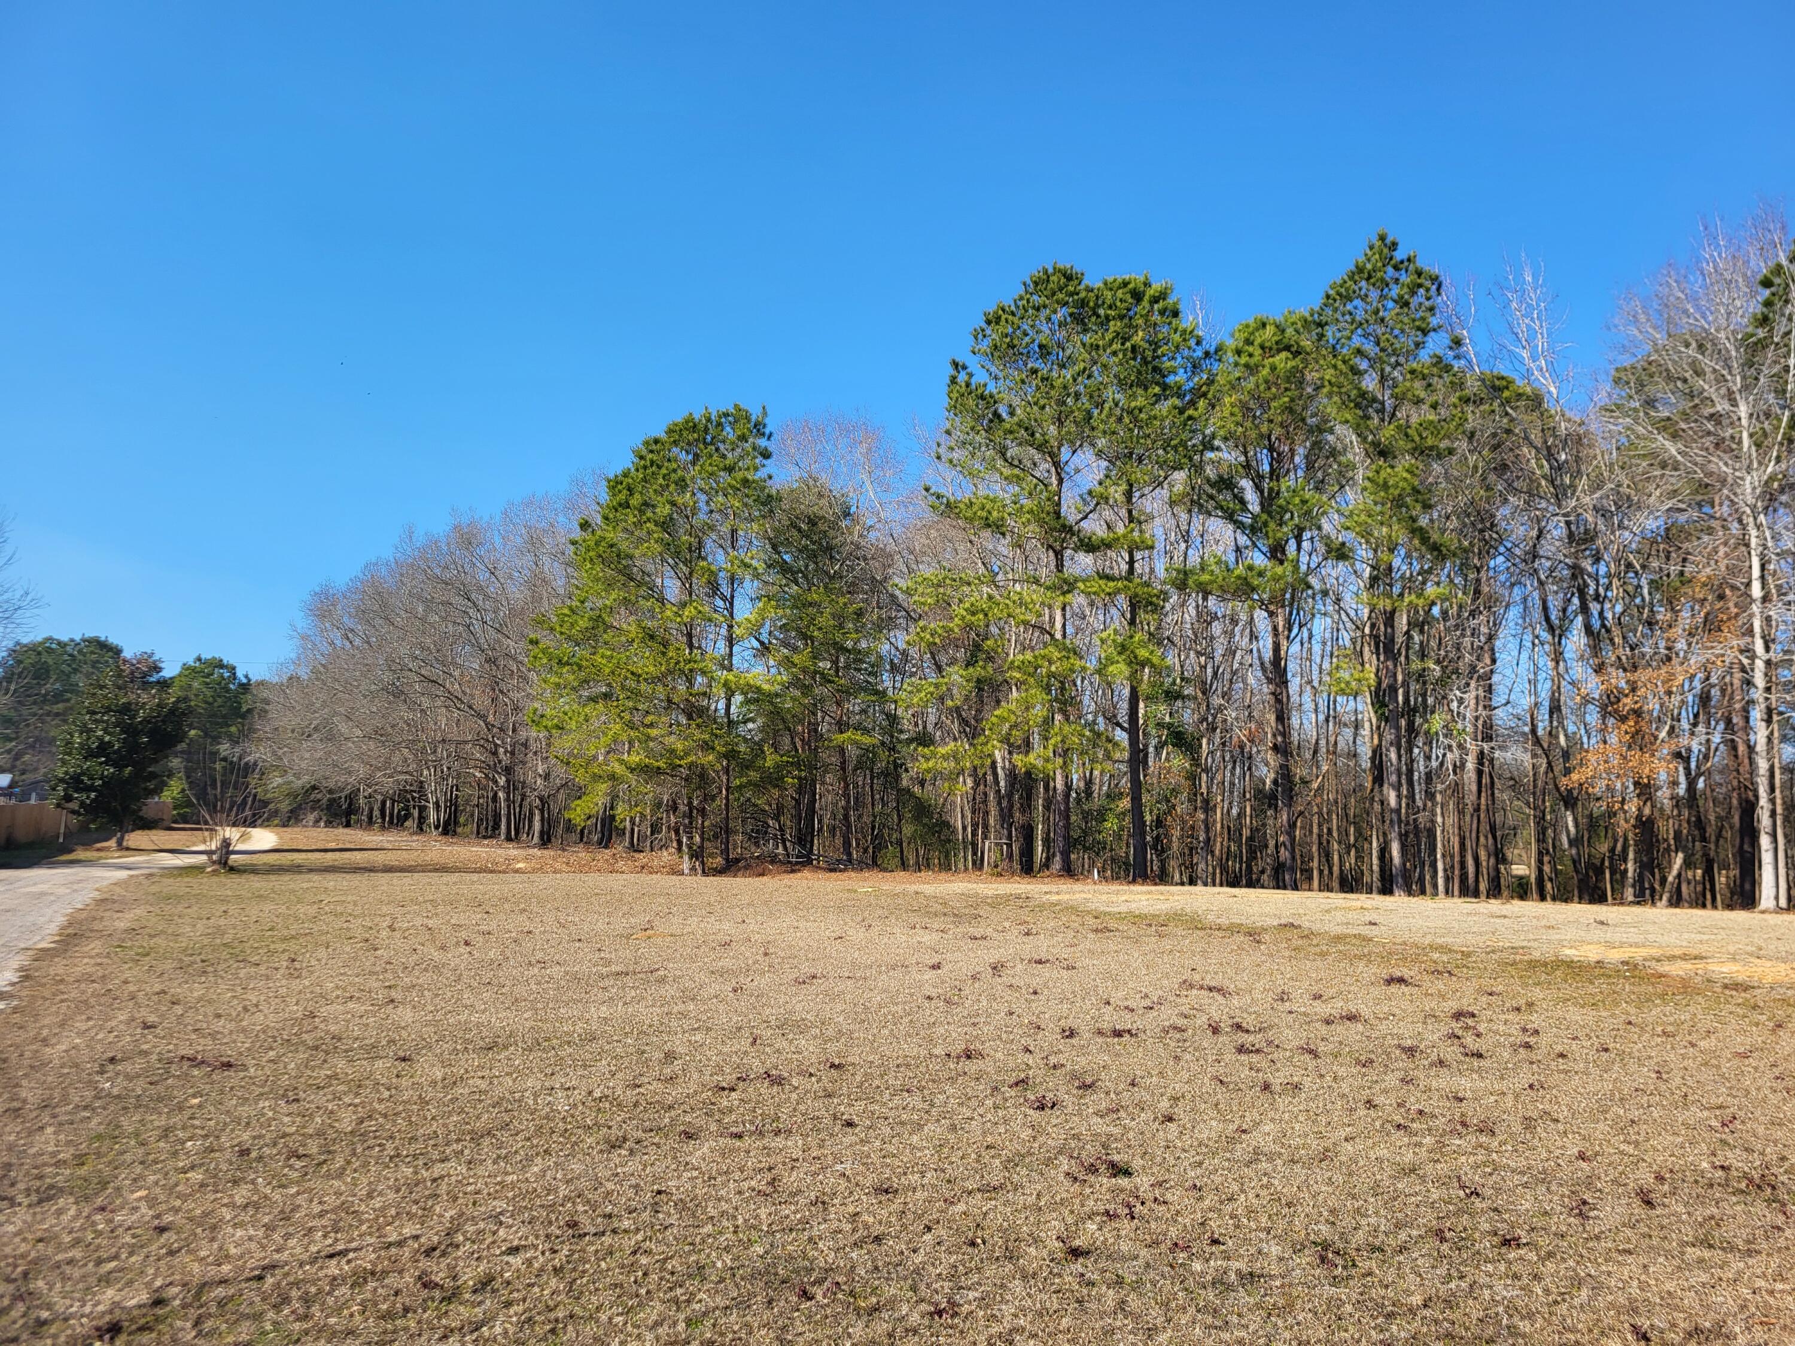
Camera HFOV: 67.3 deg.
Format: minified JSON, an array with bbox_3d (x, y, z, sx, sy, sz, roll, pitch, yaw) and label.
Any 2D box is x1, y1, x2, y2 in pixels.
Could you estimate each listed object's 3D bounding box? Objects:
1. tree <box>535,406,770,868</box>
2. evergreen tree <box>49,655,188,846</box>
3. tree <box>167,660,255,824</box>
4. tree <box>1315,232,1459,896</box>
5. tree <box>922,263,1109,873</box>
[{"bbox_3d":[-6.469,-0.981,35.540,6.250,12.380,5.930,0,-5,0],"label":"tree"},{"bbox_3d":[-29.651,2.940,51.316,5.340,7.250,5.180,0,-5,0],"label":"evergreen tree"},{"bbox_3d":[-51.191,4.882,100.542,6.480,12.440,6.480,0,-5,0],"label":"tree"},{"bbox_3d":[11.688,-2.784,32.198,3.790,16.020,3.970,0,-5,0],"label":"tree"},{"bbox_3d":[3.184,-2.989,36.222,5.050,16.560,5.050,0,-5,0],"label":"tree"}]

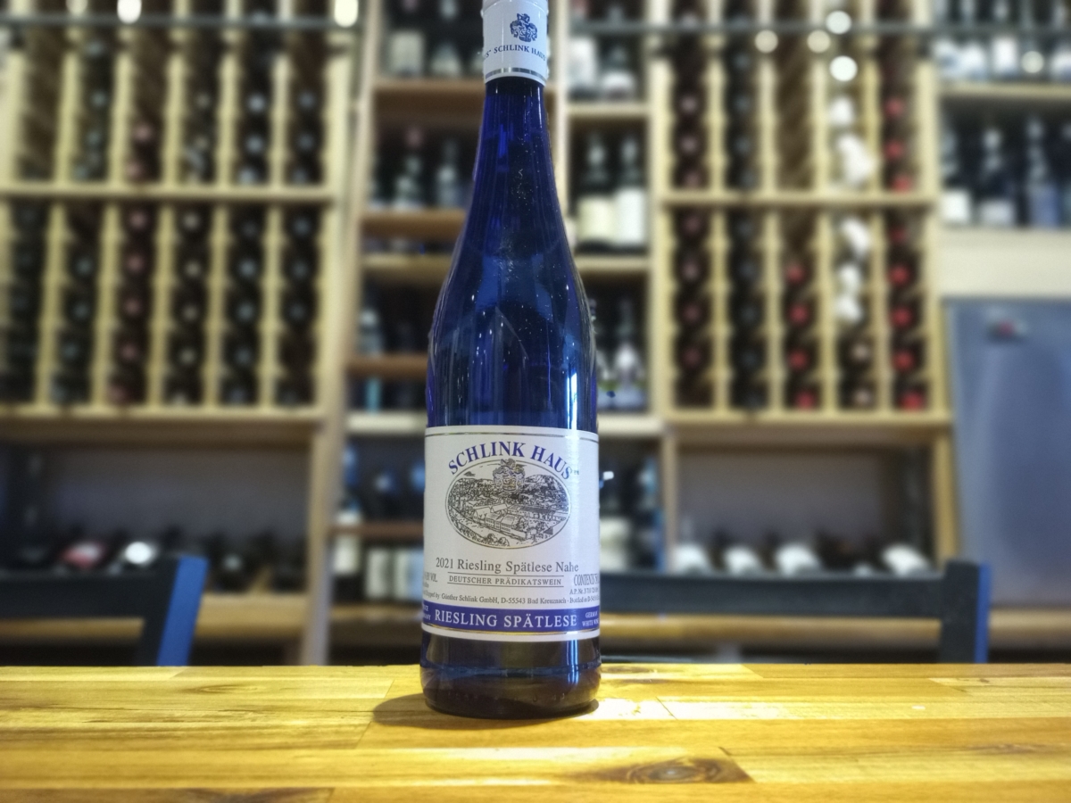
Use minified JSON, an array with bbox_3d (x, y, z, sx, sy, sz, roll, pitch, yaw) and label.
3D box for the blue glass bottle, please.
[{"bbox_3d":[-0.010,-0.036,0.390,0.077,0.331,0.077,0,-7,1],"label":"blue glass bottle"}]

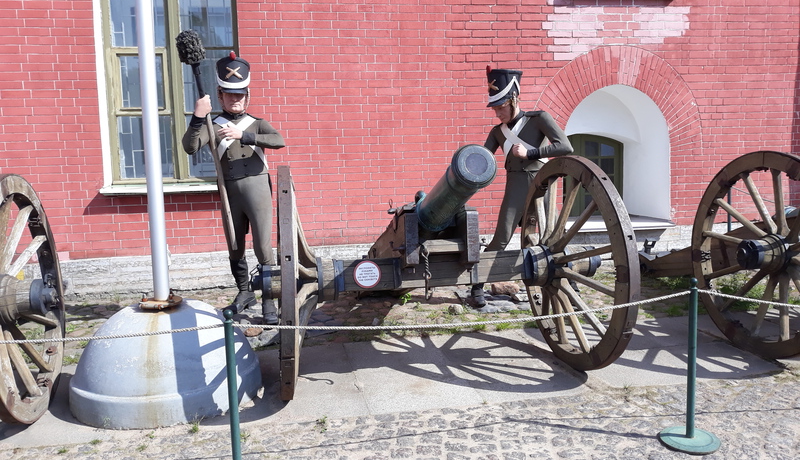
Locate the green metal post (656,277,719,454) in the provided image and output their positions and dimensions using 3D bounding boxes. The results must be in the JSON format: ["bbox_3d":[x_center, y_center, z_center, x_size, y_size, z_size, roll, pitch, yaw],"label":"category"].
[{"bbox_3d":[1.326,0.593,2.841,0.268,0.755,0.268,-2,5,0],"label":"green metal post"}]

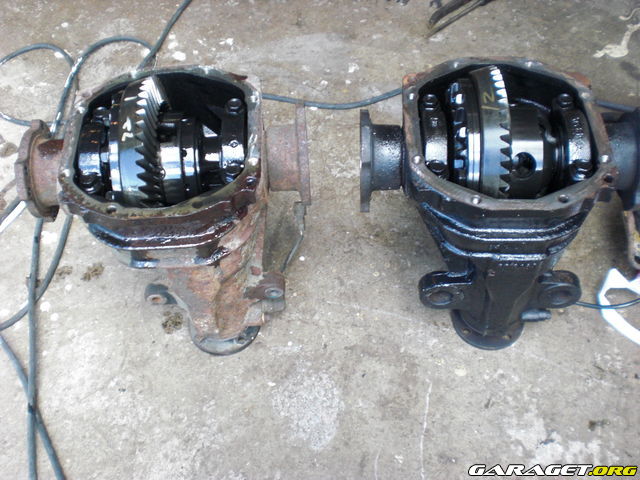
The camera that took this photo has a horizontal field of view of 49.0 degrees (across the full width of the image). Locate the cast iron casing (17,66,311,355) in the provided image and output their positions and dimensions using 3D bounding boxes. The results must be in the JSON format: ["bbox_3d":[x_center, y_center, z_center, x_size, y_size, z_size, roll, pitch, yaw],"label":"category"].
[{"bbox_3d":[-0.163,-0.029,0.863,0.309,0.365,0.228,-4,52,-1],"label":"cast iron casing"}]

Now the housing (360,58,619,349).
[{"bbox_3d":[0.204,-0.037,0.863,0.313,0.365,0.228,0,52,2],"label":"housing"}]

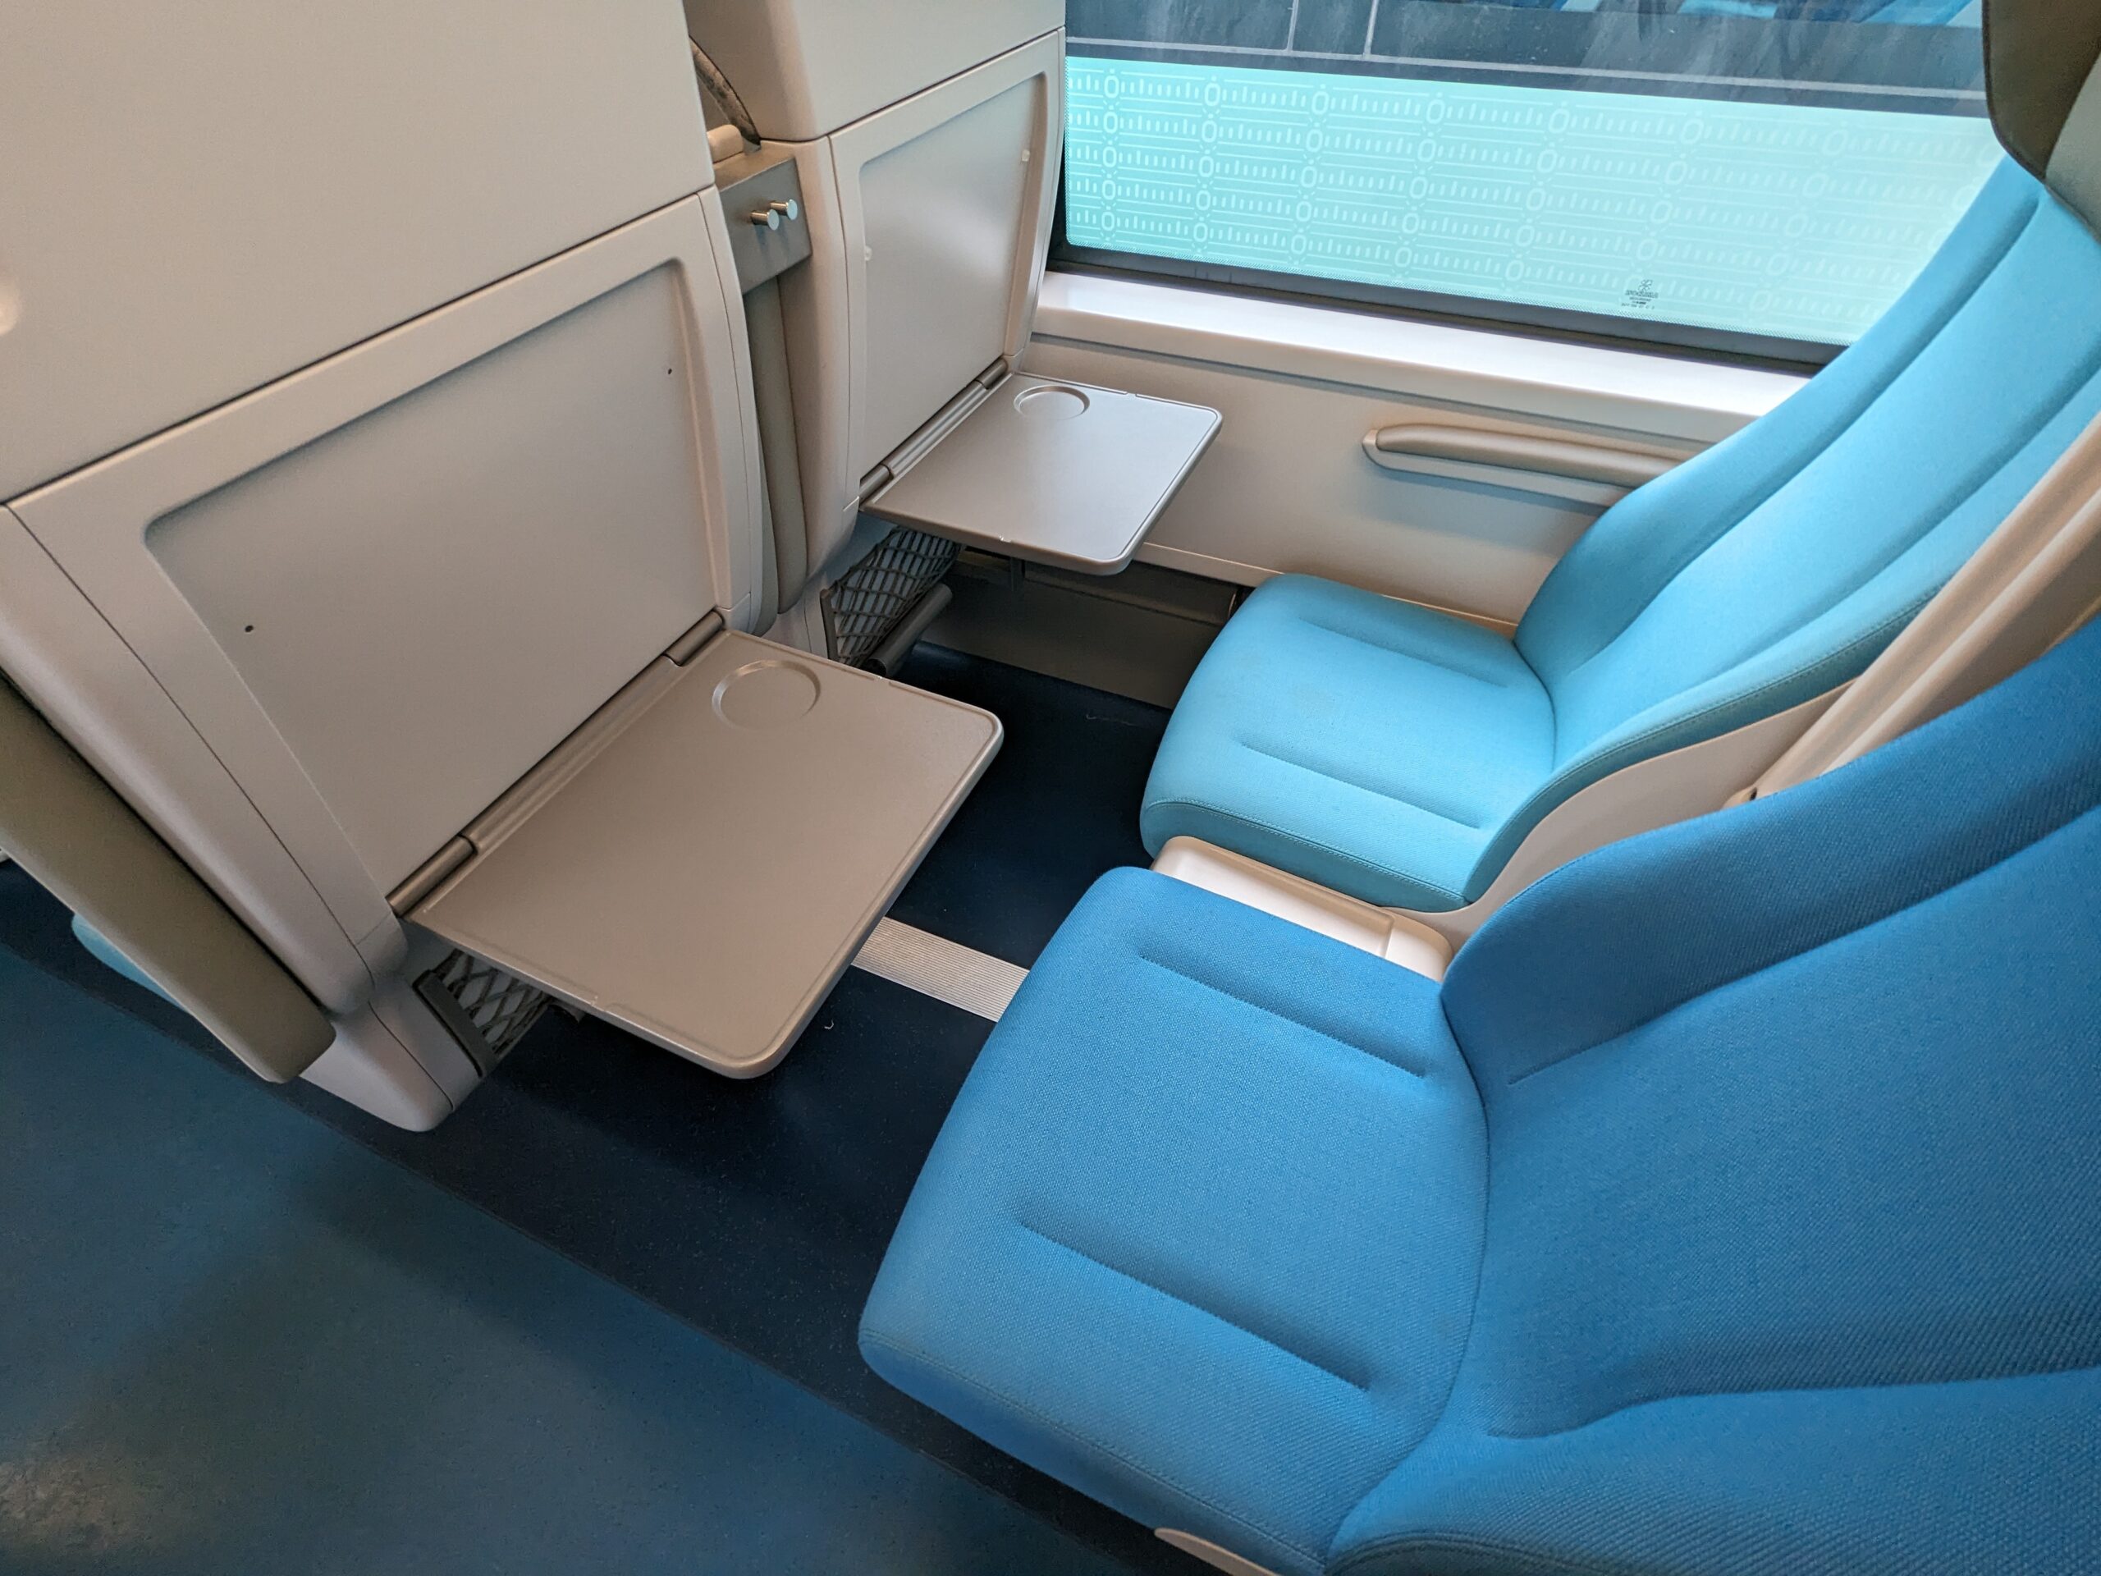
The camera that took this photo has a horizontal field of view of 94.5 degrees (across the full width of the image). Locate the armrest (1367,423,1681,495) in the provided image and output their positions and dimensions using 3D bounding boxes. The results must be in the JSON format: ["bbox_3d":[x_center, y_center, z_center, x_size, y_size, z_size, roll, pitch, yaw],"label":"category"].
[{"bbox_3d":[0.586,-0.401,1.188,0.385,0.046,0.052,15,48,19],"label":"armrest"}]

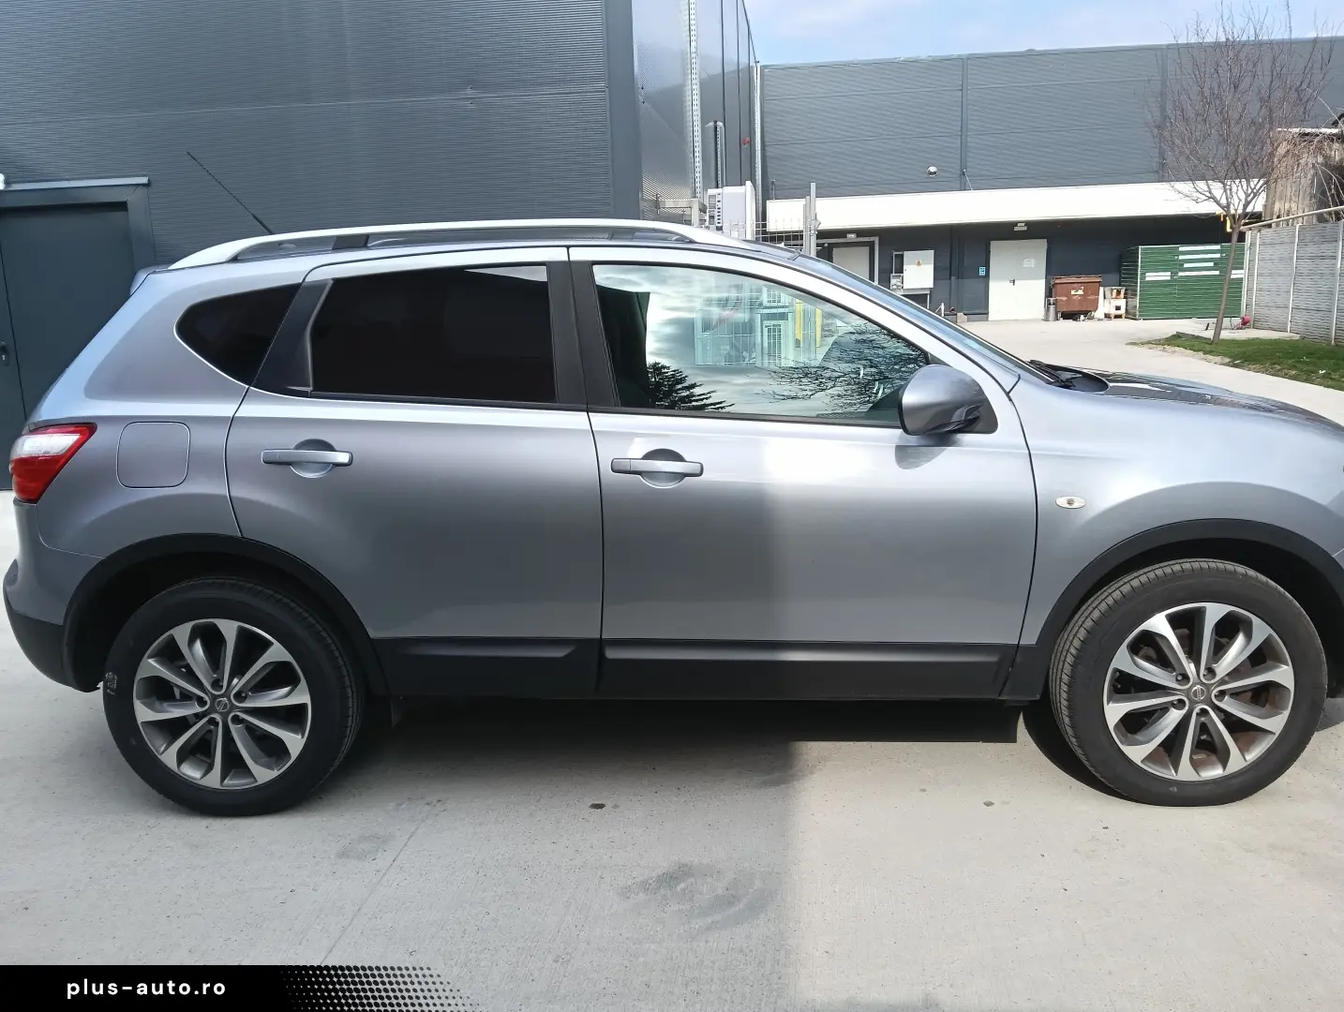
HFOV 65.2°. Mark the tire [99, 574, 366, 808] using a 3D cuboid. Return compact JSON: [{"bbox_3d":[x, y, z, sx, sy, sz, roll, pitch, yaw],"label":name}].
[{"bbox_3d":[-1.232,0.526,2.978,0.680,0.675,0.220,-1,10,2],"label":"tire"}]

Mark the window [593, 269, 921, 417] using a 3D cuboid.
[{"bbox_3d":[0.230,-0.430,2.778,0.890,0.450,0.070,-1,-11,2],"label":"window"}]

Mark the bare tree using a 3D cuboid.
[{"bbox_3d":[10.197,-5.837,18.674,3.150,5.800,3.100,4,12,28],"label":"bare tree"}]

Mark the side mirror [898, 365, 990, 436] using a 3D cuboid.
[{"bbox_3d":[0.670,-0.267,2.616,0.220,0.175,0.240,-1,10,2],"label":"side mirror"}]

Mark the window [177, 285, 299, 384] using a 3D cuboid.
[{"bbox_3d":[-1.186,-0.465,2.856,0.340,0.270,0.060,-2,-11,7],"label":"window"}]

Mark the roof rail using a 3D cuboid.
[{"bbox_3d":[-0.609,-0.731,2.898,1.620,0.100,0.075,-1,10,2],"label":"roof rail"}]

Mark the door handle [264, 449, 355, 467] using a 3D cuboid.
[{"bbox_3d":[-0.949,-0.126,2.745,0.240,0.045,0.050,-1,10,2],"label":"door handle"}]

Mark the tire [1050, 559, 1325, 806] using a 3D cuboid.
[{"bbox_3d":[1.395,0.474,2.872,0.680,0.675,0.220,-1,10,2],"label":"tire"}]

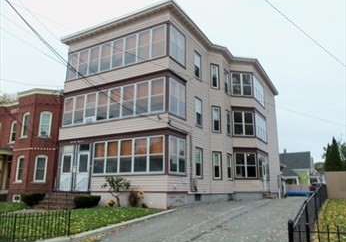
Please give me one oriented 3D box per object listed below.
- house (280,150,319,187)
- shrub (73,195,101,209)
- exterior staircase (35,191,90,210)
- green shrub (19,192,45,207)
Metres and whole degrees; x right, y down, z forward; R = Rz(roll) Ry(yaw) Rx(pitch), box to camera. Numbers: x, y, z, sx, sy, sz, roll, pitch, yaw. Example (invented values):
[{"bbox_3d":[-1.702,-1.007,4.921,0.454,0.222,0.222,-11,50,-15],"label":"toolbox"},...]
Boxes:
[{"bbox_3d":[18.687,8.509,46.616,8.000,6.950,8.000,-7,-15,29],"label":"house"},{"bbox_3d":[-4.105,3.948,13.965,1.200,0.680,1.060,-7,-15,29],"label":"shrub"},{"bbox_3d":[-5.758,4.141,15.138,2.950,0.860,1.400,-7,-15,29],"label":"exterior staircase"},{"bbox_3d":[-7.640,4.277,15.867,1.050,0.770,1.000,-7,-15,29],"label":"green shrub"}]

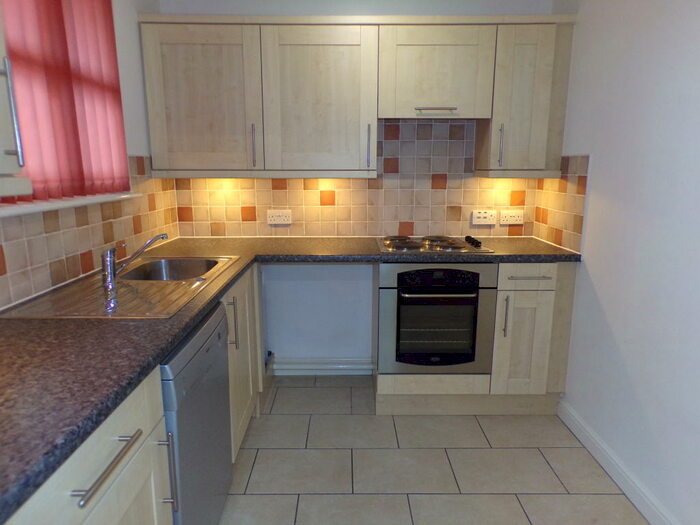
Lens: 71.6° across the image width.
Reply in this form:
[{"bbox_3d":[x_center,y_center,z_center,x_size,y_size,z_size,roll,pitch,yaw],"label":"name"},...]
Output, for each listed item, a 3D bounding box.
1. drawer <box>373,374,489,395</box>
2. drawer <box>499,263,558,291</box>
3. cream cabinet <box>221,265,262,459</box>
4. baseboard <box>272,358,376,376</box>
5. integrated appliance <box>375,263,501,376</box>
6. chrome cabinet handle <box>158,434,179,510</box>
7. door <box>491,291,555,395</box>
[{"bbox_3d":[0.449,0.605,2.789,0.597,0.116,0.440,0,11,0],"label":"drawer"},{"bbox_3d":[0.899,0.034,2.661,0.296,0.140,0.470,0,11,0],"label":"drawer"},{"bbox_3d":[-0.768,0.427,2.212,0.580,0.740,0.655,0,11,0],"label":"cream cabinet"},{"bbox_3d":[-0.178,0.686,3.188,0.665,0.113,0.025,0,11,0],"label":"baseboard"},{"bbox_3d":[0.449,0.248,2.748,0.597,0.595,0.570,0,11,0],"label":"integrated appliance"},{"bbox_3d":[-0.458,0.530,1.221,0.039,0.218,0.013,0,11,0],"label":"chrome cabinet handle"},{"bbox_3d":[0.895,0.421,2.528,0.294,0.566,0.024,0,11,0],"label":"door"}]

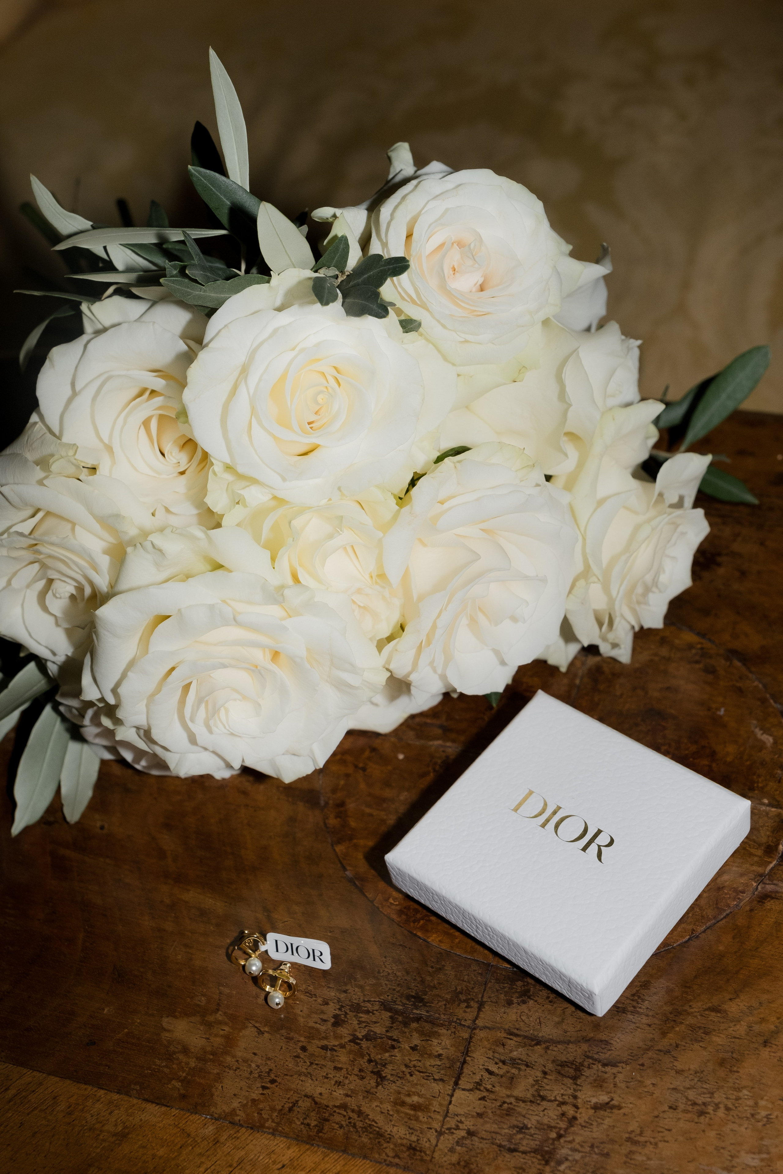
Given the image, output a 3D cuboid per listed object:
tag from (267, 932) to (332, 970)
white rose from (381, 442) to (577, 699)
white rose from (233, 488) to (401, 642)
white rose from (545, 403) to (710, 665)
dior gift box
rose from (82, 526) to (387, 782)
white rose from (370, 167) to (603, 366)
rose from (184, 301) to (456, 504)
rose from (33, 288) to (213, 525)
[{"bbox_3d":[-0.033,0.131,0.562,0.025,0.002,0.011,18,36,-17],"label":"tag"},{"bbox_3d":[0.033,-0.006,0.592,0.074,0.090,0.068,0,21,-10],"label":"white rose"},{"bbox_3d":[-0.029,-0.009,0.622,0.070,0.066,0.060,0,3,-7],"label":"white rose"},{"bbox_3d":[0.092,-0.021,0.630,0.074,0.094,0.064,0,13,-41],"label":"white rose"},{"bbox_3d":[0.065,0.094,0.576,0.095,0.016,0.095,28,57,32],"label":"dior gift box"},{"bbox_3d":[-0.057,0.025,0.588,0.110,0.085,0.070,0,23,0],"label":"rose"},{"bbox_3d":[0.039,-0.137,0.668,0.094,0.068,0.082,0,83,1],"label":"white rose"},{"bbox_3d":[-0.029,-0.073,0.615,0.102,0.066,0.085,0,81,-1],"label":"rose"},{"bbox_3d":[-0.108,-0.072,0.645,0.080,0.090,0.068,0,13,-17],"label":"rose"}]

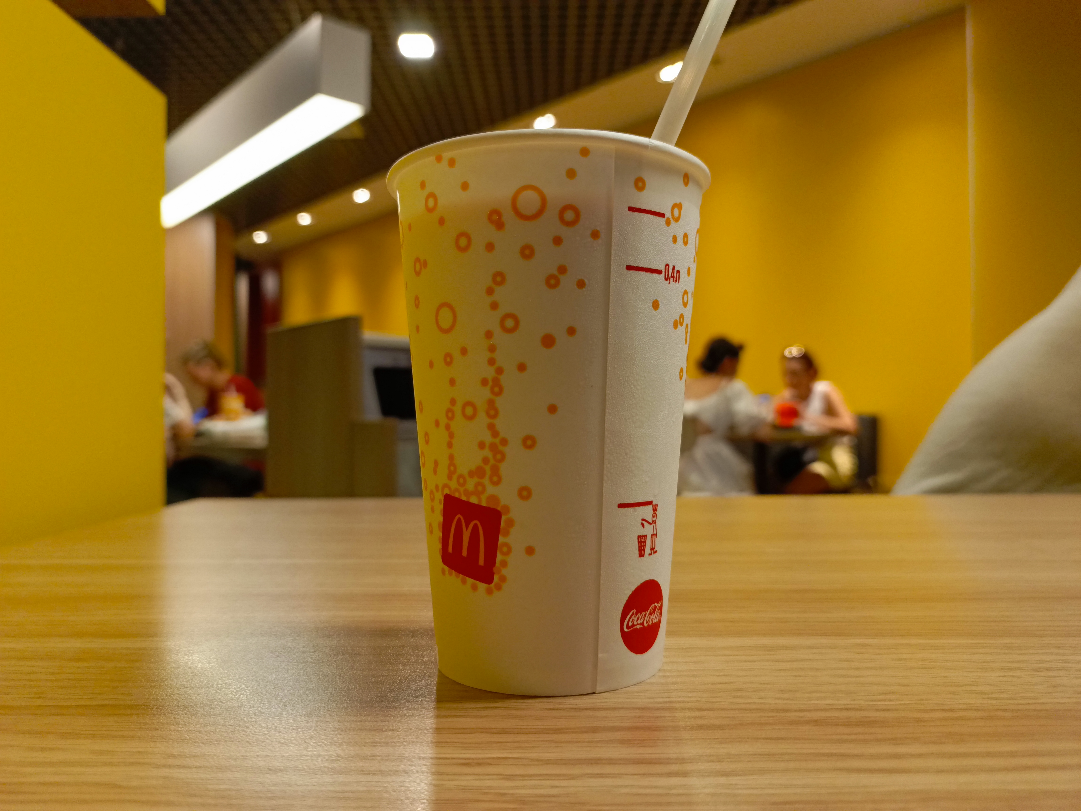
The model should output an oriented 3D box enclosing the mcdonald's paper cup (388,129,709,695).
[{"bbox_3d":[0.003,0.004,0.211,0.092,0.132,0.092,0,-1,0],"label":"mcdonald's paper cup"}]

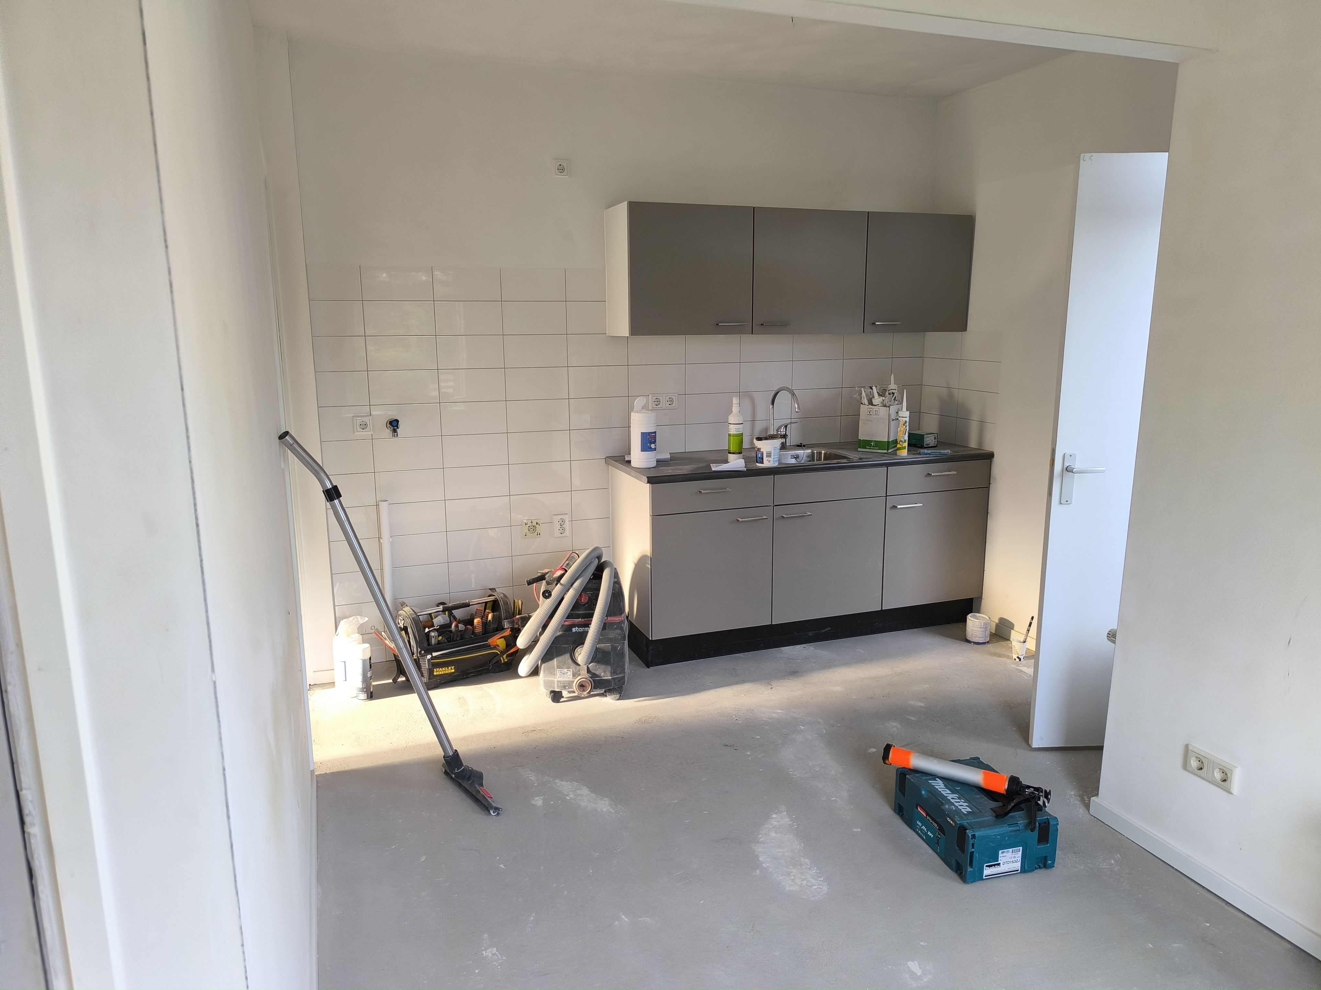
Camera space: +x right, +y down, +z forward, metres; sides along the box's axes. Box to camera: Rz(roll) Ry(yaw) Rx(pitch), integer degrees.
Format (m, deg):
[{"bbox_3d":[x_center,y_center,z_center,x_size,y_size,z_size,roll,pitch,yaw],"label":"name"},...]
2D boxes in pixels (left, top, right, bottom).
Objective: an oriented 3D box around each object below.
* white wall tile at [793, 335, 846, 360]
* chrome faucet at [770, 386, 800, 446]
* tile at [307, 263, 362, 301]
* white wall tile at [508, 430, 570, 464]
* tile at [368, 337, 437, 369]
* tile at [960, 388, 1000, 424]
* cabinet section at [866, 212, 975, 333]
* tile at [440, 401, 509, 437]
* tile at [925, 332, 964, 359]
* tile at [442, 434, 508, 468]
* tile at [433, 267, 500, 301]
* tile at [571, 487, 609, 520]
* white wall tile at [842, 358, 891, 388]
[{"bbox_3d":[0.826,-0.779,4.599,0.298,0.148,0.010,-4,12,-20],"label":"white wall tile"},{"bbox_3d":[0.621,-0.379,4.393,0.055,0.325,0.225,-7,13,-31],"label":"chrome faucet"},{"bbox_3d":[-1.387,-0.906,3.750,0.210,0.149,0.010,-4,12,-20],"label":"tile"},{"bbox_3d":[-0.582,-0.232,4.201,0.299,0.148,0.010,-5,13,-20],"label":"white wall tile"},{"bbox_3d":[-1.139,-0.624,3.872,0.297,0.147,0.010,-4,12,-20],"label":"tile"},{"bbox_3d":[1.615,-0.452,4.461,0.010,0.148,0.298,-5,12,-20],"label":"tile"},{"bbox_3d":[1.225,-1.121,4.494,0.613,0.571,0.334,-4,12,-20],"label":"cabinet section"},{"bbox_3d":[-0.861,-0.355,4.056,0.299,0.149,0.010,-4,12,-20],"label":"tile"},{"bbox_3d":[1.510,-0.800,4.686,0.010,0.148,0.300,-4,12,-20],"label":"tile"},{"bbox_3d":[-0.865,-0.210,4.099,0.299,0.148,0.010,-5,13,-20],"label":"tile"},{"bbox_3d":[-0.861,-0.941,3.922,0.298,0.148,0.010,-4,12,-20],"label":"tile"},{"bbox_3d":[-0.292,0.044,4.319,0.297,0.147,0.010,-4,12,-20],"label":"tile"},{"bbox_3d":[1.111,-0.654,4.732,0.304,0.148,0.010,-4,12,-20],"label":"white wall tile"}]

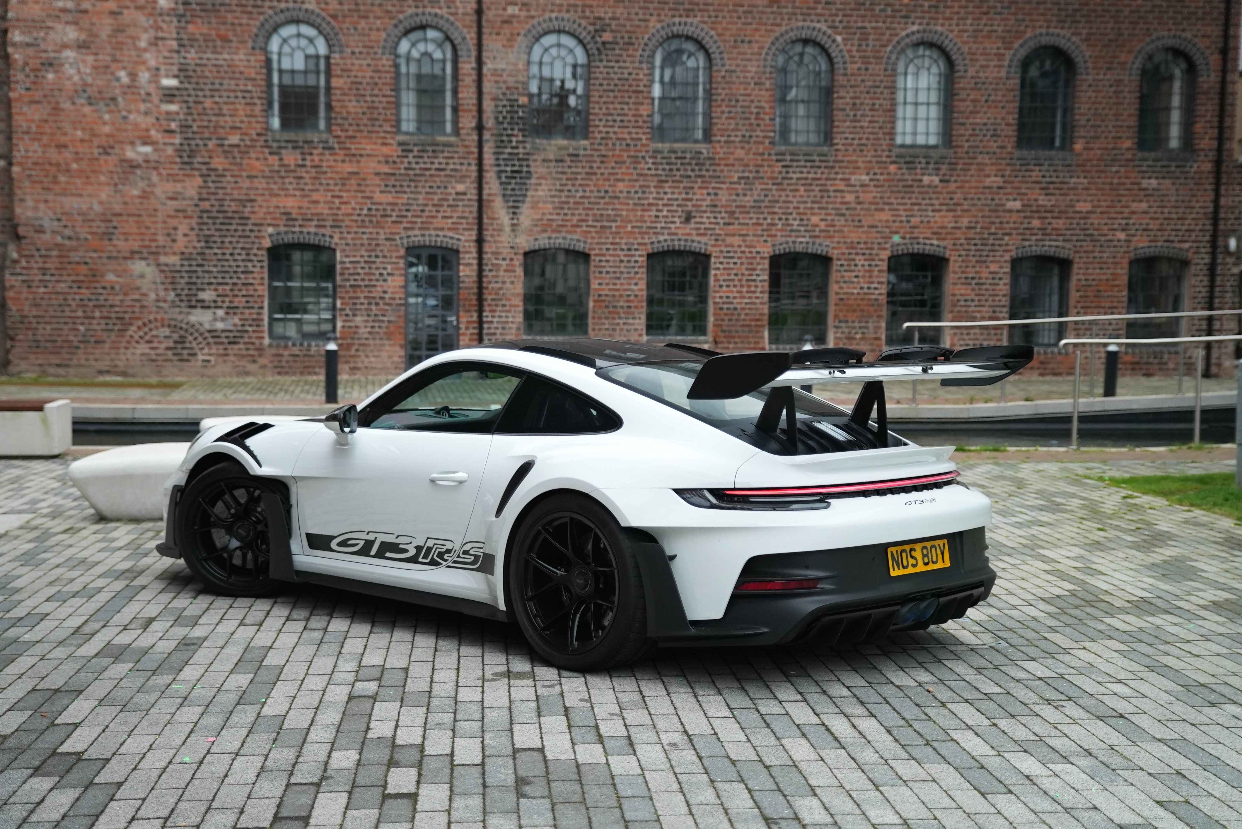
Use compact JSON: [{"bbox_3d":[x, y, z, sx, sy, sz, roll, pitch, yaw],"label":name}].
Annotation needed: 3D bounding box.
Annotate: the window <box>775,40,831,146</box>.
[{"bbox_3d":[3.029,-5.332,28.637,0.942,1.733,0.150,0,4,-7],"label":"window"}]

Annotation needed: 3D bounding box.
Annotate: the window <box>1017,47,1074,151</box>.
[{"bbox_3d":[6.874,-5.114,27.946,0.900,1.657,0.150,0,6,-5],"label":"window"}]

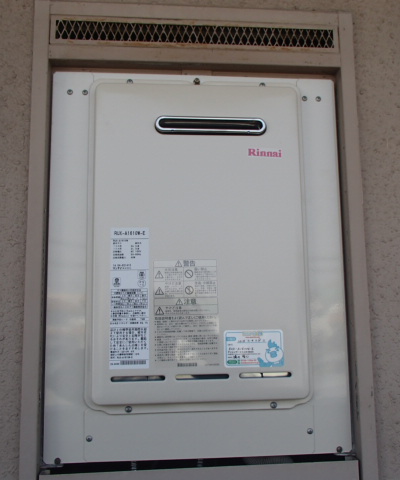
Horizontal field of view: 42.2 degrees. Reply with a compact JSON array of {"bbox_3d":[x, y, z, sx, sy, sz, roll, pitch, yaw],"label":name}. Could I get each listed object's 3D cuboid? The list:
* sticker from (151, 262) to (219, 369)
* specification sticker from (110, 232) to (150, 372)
[{"bbox_3d":[-0.020,0.110,0.783,0.098,0.158,0.004,0,-8,-5],"label":"sticker"},{"bbox_3d":[-0.105,0.086,0.779,0.058,0.210,0.004,0,-8,-5],"label":"specification sticker"}]

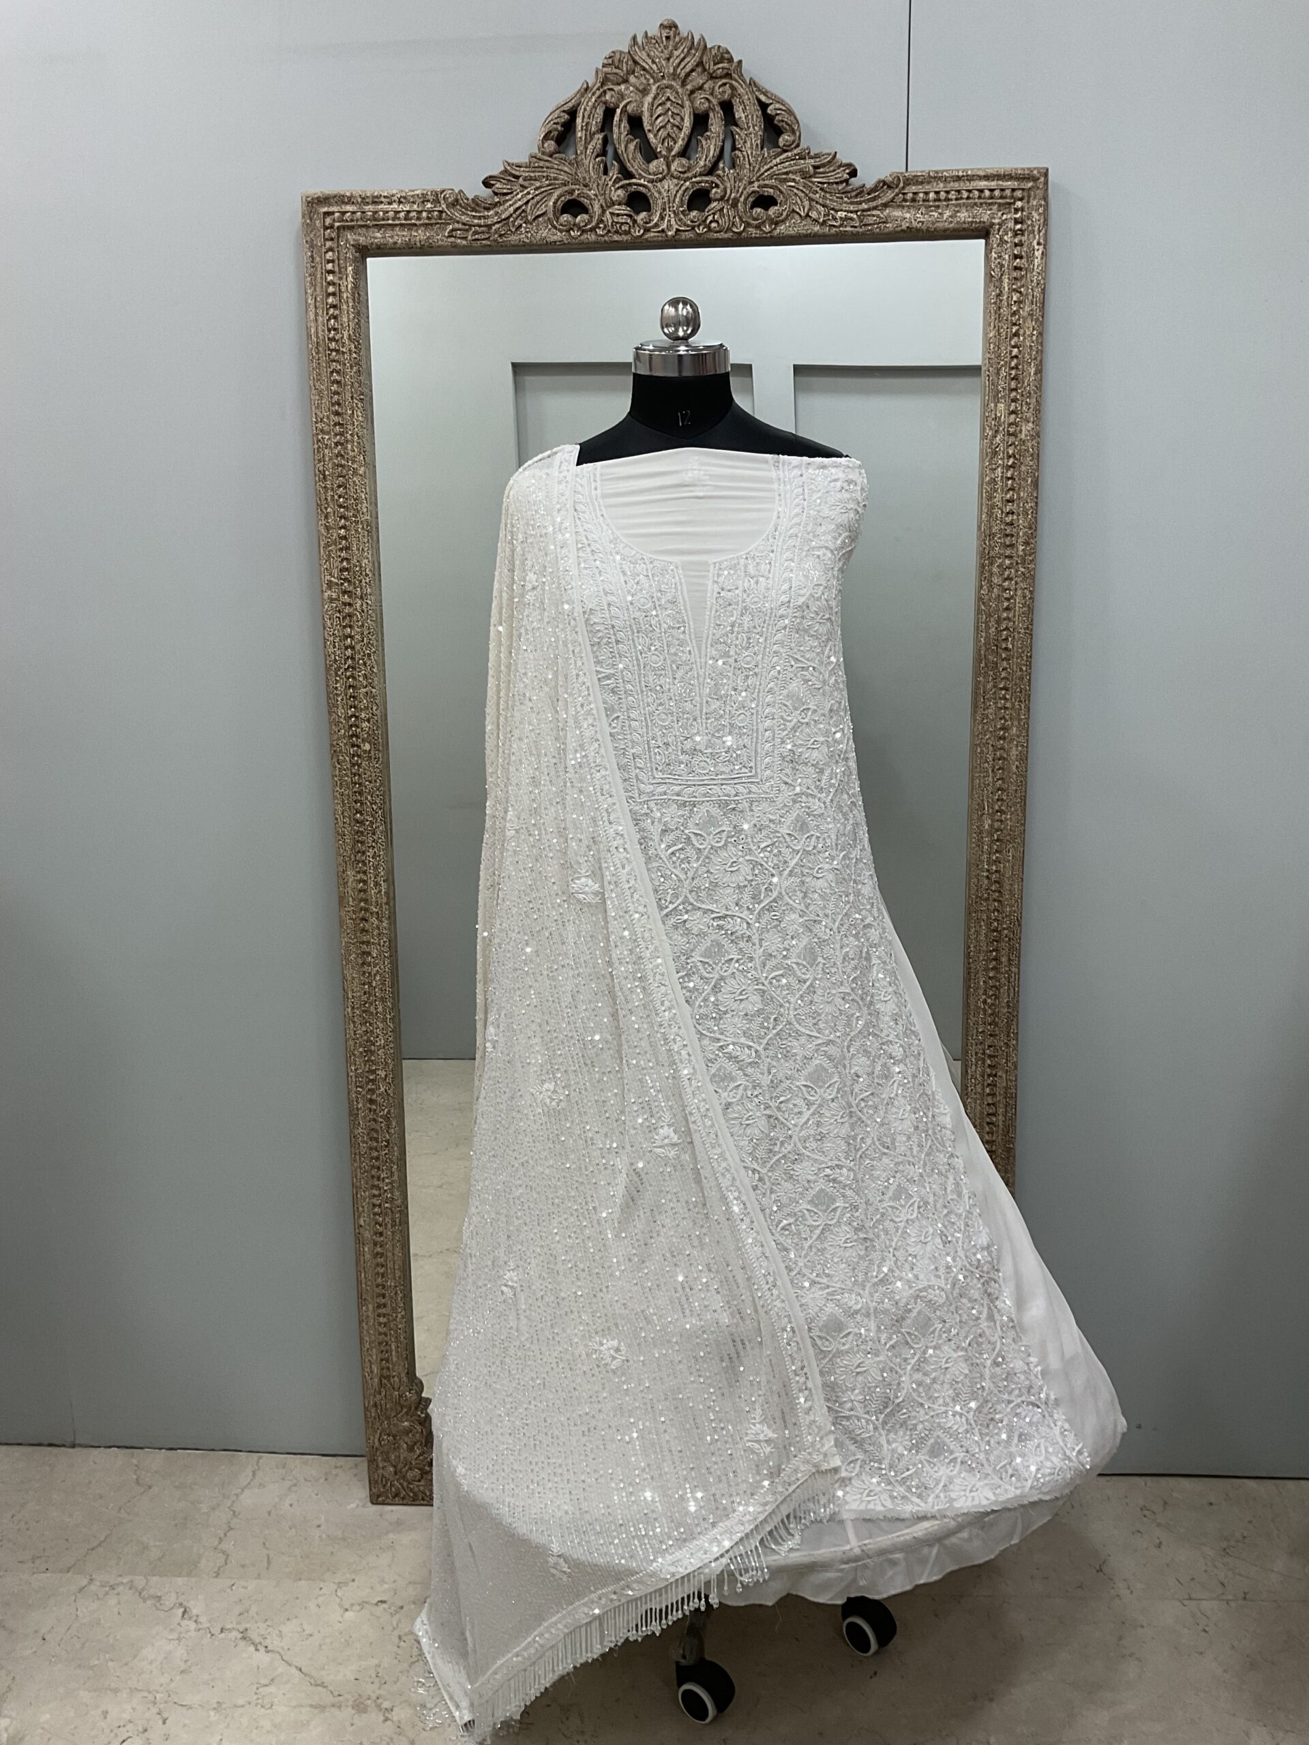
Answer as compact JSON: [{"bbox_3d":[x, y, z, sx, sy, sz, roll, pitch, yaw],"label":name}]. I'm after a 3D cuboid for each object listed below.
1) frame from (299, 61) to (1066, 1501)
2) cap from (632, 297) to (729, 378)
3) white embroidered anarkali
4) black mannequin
[{"bbox_3d":[0.031,-0.055,1.950,0.915,1.978,0.055,0,10,4],"label":"frame"},{"bbox_3d":[0.030,-0.575,1.582,0.106,0.090,0.106,-1,12,0],"label":"cap"},{"bbox_3d":[0.140,0.253,1.718,0.890,1.470,0.400,-1,12,-3],"label":"white embroidered anarkali"},{"bbox_3d":[0.038,-0.184,1.665,0.390,0.740,0.240,-1,12,-3],"label":"black mannequin"}]

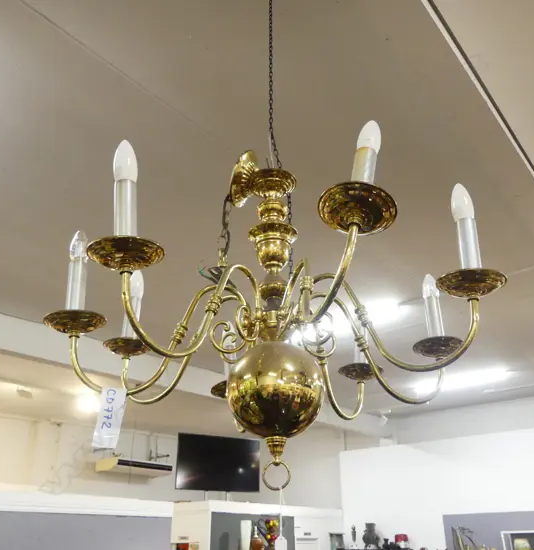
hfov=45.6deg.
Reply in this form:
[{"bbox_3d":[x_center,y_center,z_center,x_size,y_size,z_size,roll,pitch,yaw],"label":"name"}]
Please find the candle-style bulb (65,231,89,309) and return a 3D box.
[{"bbox_3d":[-0.340,-0.005,1.143,0.035,0.169,0.035,-4,-23,0],"label":"candle-style bulb"}]

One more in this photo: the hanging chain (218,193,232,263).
[{"bbox_3d":[-0.082,-0.093,1.259,0.027,0.160,0.023,0,-25,0],"label":"hanging chain"}]

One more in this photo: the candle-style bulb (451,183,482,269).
[{"bbox_3d":[0.322,-0.072,1.028,0.035,0.169,0.035,0,-22,0],"label":"candle-style bulb"}]

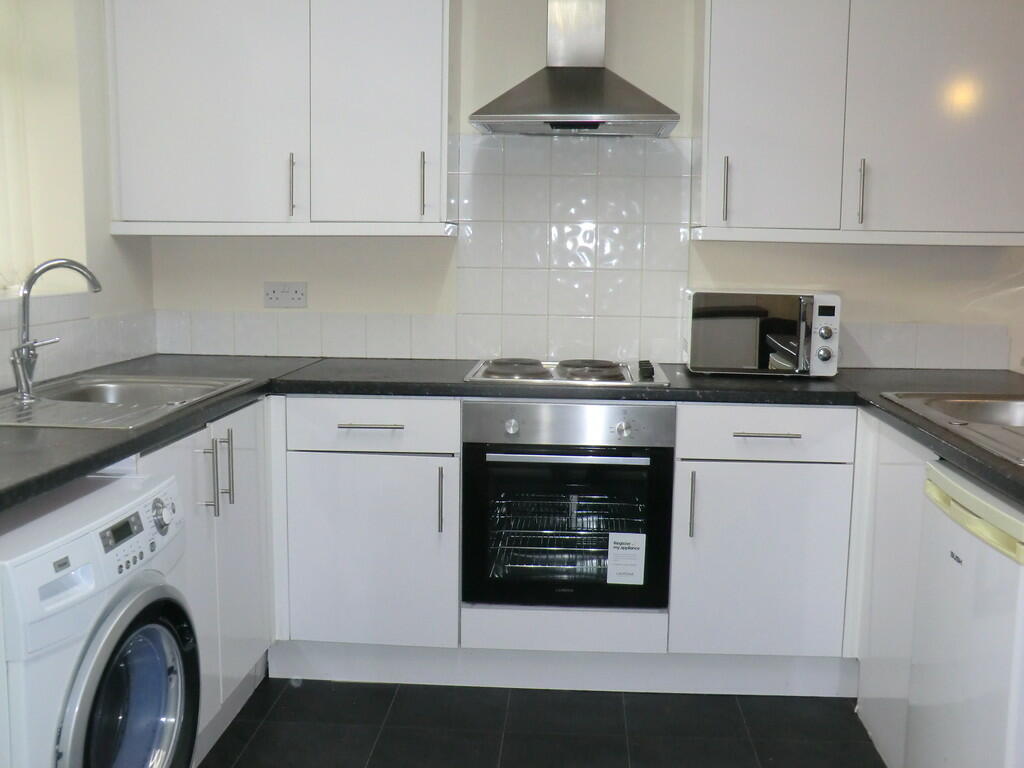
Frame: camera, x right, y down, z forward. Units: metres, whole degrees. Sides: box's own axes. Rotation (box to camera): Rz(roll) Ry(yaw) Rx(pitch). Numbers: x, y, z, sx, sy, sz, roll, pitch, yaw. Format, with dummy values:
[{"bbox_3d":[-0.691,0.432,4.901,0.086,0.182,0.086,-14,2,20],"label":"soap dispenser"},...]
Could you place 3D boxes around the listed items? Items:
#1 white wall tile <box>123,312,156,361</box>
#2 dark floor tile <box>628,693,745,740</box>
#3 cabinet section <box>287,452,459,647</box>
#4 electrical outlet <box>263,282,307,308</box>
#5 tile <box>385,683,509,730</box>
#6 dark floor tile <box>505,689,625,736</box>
[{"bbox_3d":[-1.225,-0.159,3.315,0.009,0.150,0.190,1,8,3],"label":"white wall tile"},{"bbox_3d":[0.488,0.936,2.855,0.333,0.010,0.320,1,8,3],"label":"dark floor tile"},{"bbox_3d":[-0.384,0.442,3.178,0.495,0.568,0.580,1,7,3],"label":"cabinet section"},{"bbox_3d":[-0.759,-0.297,3.371,0.147,0.087,0.011,1,8,3],"label":"electrical outlet"},{"bbox_3d":[-0.179,0.924,2.892,0.333,0.010,0.320,1,8,3],"label":"tile"},{"bbox_3d":[0.154,0.930,2.873,0.333,0.010,0.320,1,8,3],"label":"dark floor tile"}]

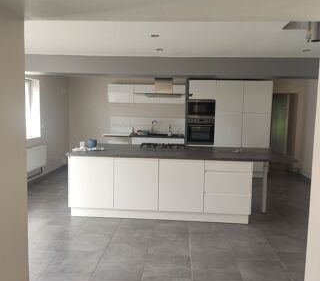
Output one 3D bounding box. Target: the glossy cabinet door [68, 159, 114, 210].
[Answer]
[{"bbox_3d":[-0.915,0.565,4.125,0.597,0.700,0.025,2,5,4],"label":"glossy cabinet door"}]

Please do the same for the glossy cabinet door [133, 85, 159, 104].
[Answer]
[{"bbox_3d":[-0.317,-1.089,7.153,0.595,0.424,0.022,1,5,4],"label":"glossy cabinet door"}]

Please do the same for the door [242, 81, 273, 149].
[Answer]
[{"bbox_3d":[2.109,-0.291,6.765,0.597,2.000,0.022,1,5,4],"label":"door"}]

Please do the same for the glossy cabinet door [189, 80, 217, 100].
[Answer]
[{"bbox_3d":[0.961,-1.135,6.931,0.600,0.410,0.025,2,5,4],"label":"glossy cabinet door"}]

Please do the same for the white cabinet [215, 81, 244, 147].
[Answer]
[{"bbox_3d":[1.565,-0.260,7.250,0.605,2.180,0.600,2,5,4],"label":"white cabinet"}]

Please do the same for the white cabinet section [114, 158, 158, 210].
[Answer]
[{"bbox_3d":[-0.317,0.578,4.059,0.594,0.696,0.022,1,6,4],"label":"white cabinet section"}]

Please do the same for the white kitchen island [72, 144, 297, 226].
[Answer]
[{"bbox_3d":[0.257,0.587,4.601,2.960,0.873,1.220,1,6,4],"label":"white kitchen island"}]

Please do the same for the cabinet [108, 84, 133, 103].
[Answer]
[{"bbox_3d":[-0.890,-1.104,7.364,0.599,0.417,0.350,1,6,4],"label":"cabinet"}]

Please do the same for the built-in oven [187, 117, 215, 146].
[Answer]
[{"bbox_3d":[0.940,-0.209,7.163,0.597,0.594,0.550,1,6,4],"label":"built-in oven"}]

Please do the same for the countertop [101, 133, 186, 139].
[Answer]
[{"bbox_3d":[-0.340,-0.107,7.282,1.850,0.042,0.620,1,6,4],"label":"countertop"}]

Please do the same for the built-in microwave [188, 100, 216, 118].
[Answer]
[{"bbox_3d":[0.958,-0.728,7.157,0.595,0.410,0.420,2,5,4],"label":"built-in microwave"}]

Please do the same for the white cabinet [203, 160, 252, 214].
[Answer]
[{"bbox_3d":[0.898,0.582,4.256,0.600,0.696,0.580,1,6,4],"label":"white cabinet"}]

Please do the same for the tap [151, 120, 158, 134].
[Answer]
[{"bbox_3d":[-0.121,-0.290,7.426,0.055,0.350,0.210,-2,6,-33],"label":"tap"}]

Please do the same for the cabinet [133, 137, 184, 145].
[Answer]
[{"bbox_3d":[-0.029,0.321,7.413,1.200,0.780,0.600,2,5,4],"label":"cabinet"}]

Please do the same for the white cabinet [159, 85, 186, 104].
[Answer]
[{"bbox_3d":[0.306,-1.074,7.302,0.600,0.420,0.350,1,6,4],"label":"white cabinet"}]

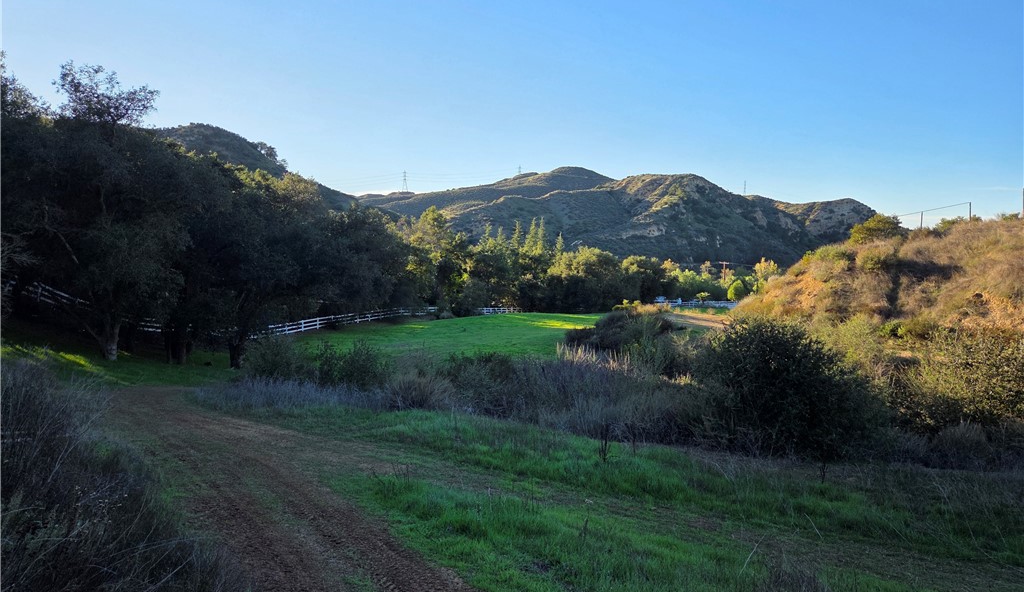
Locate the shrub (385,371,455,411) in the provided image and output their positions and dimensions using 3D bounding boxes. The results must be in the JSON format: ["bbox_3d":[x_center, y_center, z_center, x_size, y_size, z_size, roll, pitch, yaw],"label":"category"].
[{"bbox_3d":[-2.110,2.160,15.500,1.580,0.950,1.400,0,0,0],"label":"shrub"}]

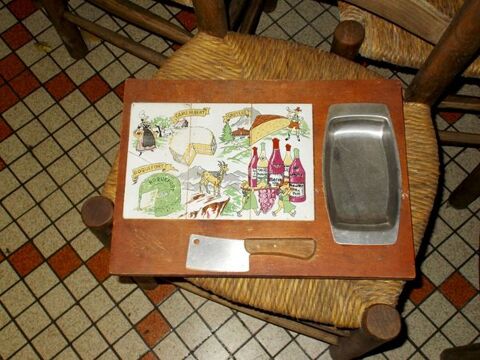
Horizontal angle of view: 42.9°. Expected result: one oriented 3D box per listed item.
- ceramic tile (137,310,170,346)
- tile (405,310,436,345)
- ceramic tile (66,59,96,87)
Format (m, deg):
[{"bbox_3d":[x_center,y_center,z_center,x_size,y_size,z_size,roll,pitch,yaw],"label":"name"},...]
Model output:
[{"bbox_3d":[-0.167,0.288,1.181,0.051,0.008,0.051,-39,74,-11],"label":"ceramic tile"},{"bbox_3d":[0.379,0.317,1.306,0.057,0.008,0.057,-39,75,-11],"label":"tile"},{"bbox_3d":[-0.348,-0.234,1.331,0.049,0.008,0.049,-39,75,-11],"label":"ceramic tile"}]

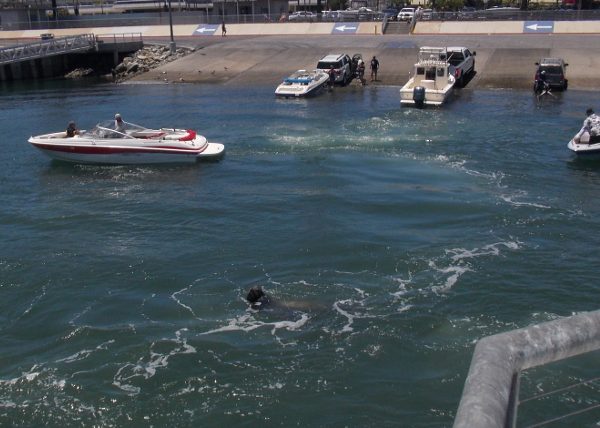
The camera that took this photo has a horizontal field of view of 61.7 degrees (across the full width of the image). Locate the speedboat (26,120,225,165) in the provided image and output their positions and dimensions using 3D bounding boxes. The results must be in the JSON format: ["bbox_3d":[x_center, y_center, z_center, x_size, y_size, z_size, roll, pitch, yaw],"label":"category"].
[{"bbox_3d":[-5.764,-2.381,16.923,6.450,1.500,2.350,-2,21,-5],"label":"speedboat"}]

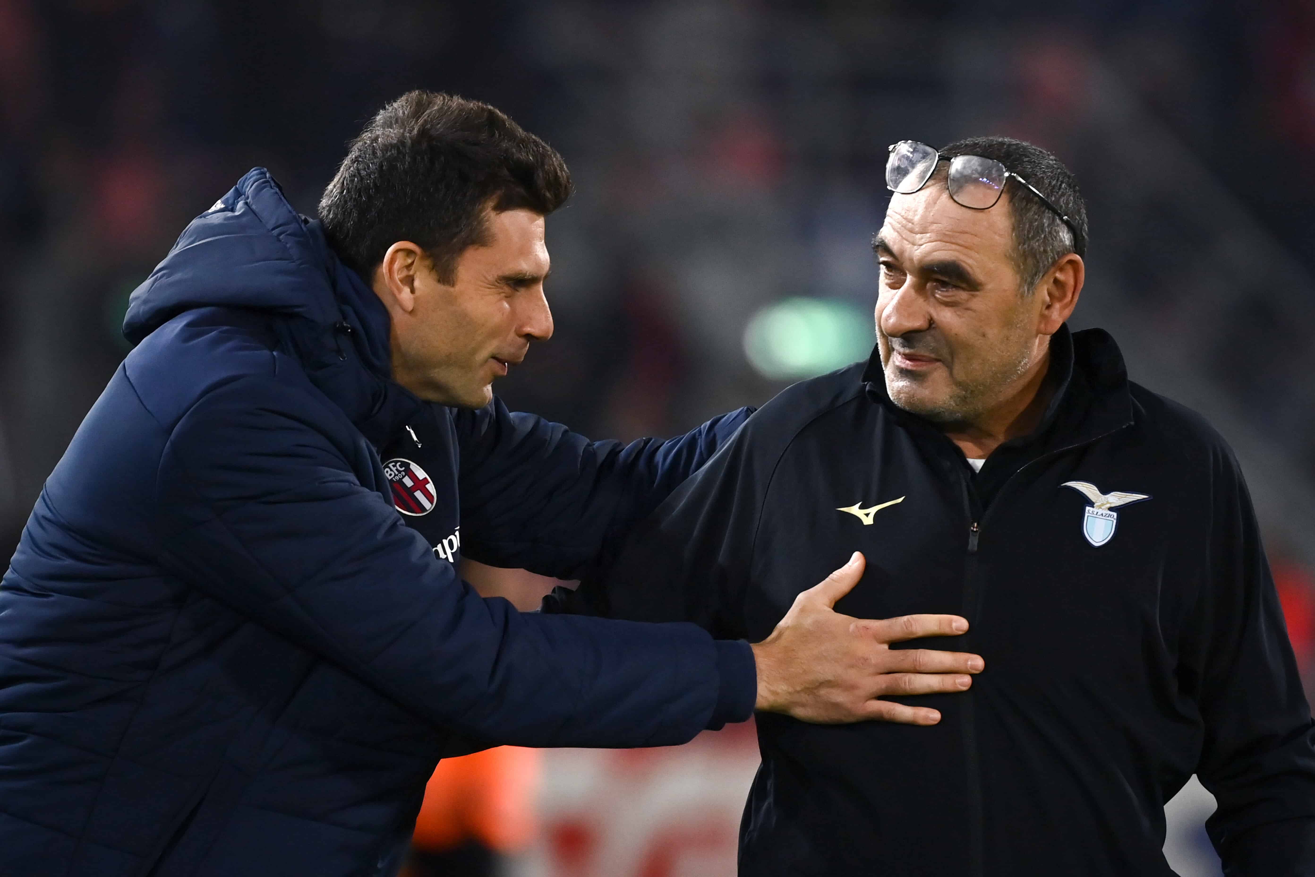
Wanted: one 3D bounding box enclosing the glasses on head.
[{"bbox_3d":[0.271,-0.191,9.715,0.142,0.046,0.137,12,-16,44],"label":"glasses on head"}]

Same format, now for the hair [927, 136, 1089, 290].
[{"bbox_3d":[0.293,-0.184,9.750,0.165,0.170,0.170,15,23,41],"label":"hair"}]

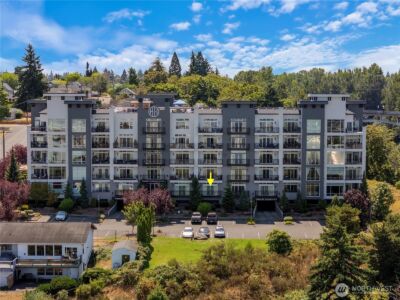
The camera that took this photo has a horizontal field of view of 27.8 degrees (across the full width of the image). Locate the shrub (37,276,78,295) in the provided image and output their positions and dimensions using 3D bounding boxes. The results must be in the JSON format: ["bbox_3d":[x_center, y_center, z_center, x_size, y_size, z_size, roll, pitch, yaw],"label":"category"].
[{"bbox_3d":[-18.081,17.190,103.000,5.100,1.800,3.200,0,5,2],"label":"shrub"}]

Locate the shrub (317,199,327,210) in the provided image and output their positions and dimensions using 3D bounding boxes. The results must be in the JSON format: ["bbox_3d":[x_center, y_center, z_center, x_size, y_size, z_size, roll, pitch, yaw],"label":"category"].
[{"bbox_3d":[23.432,10.511,156.000,1.900,2.200,1.900,0,5,0],"label":"shrub"}]

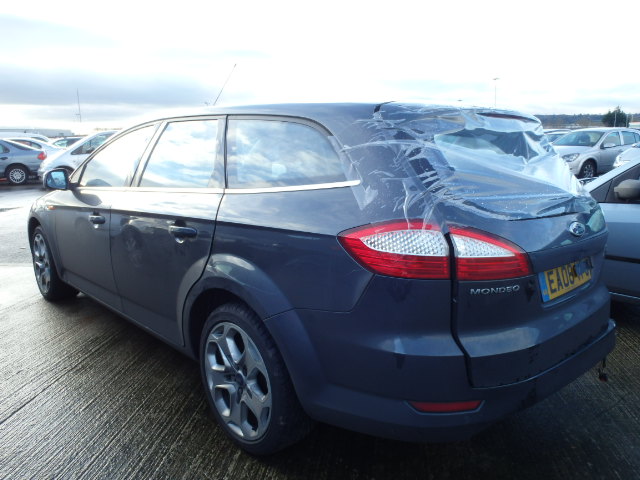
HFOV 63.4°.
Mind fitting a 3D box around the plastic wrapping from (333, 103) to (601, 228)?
[{"bbox_3d":[0.702,-0.328,2.096,1.520,0.460,0.620,-10,15,-42],"label":"plastic wrapping"}]

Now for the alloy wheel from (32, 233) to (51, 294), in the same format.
[{"bbox_3d":[-2.202,0.187,4.291,0.190,0.490,0.490,-10,15,-42],"label":"alloy wheel"}]

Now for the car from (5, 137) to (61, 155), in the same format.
[{"bbox_3d":[-11.294,-2.921,18.313,4.450,1.440,1.740,-5,12,-26],"label":"car"}]

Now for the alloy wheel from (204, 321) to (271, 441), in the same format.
[{"bbox_3d":[-0.284,0.585,2.221,0.190,0.490,0.490,-10,15,-42],"label":"alloy wheel"}]

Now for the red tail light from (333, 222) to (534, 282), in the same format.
[{"bbox_3d":[0.369,0.020,1.639,0.590,0.180,0.180,-2,11,-12],"label":"red tail light"}]

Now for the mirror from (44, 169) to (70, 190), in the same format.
[{"bbox_3d":[-1.755,-0.407,3.461,0.190,0.155,0.115,-10,15,-42],"label":"mirror"}]

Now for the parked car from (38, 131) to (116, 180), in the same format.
[{"bbox_3d":[-5.542,-2.179,14.165,4.100,1.550,1.720,-5,12,-26],"label":"parked car"}]

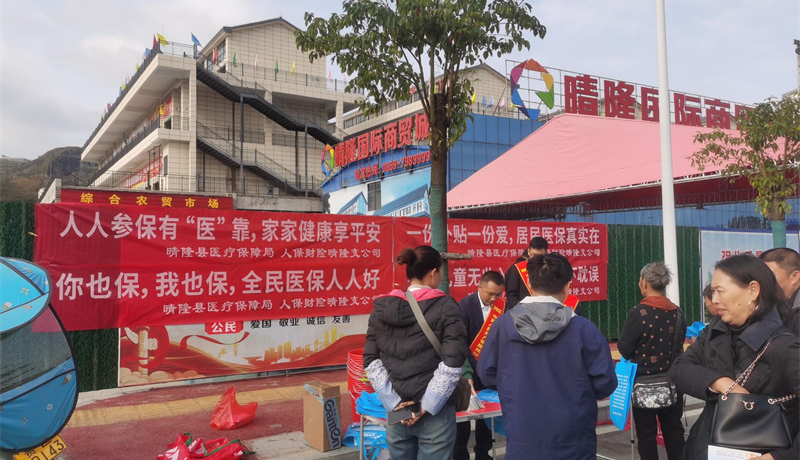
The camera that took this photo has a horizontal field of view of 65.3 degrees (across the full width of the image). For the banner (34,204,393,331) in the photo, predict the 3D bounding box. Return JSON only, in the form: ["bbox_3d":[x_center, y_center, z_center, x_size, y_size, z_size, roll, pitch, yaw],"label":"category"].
[{"bbox_3d":[-1.962,0.428,7.607,4.340,1.310,0.060,2,-3,-31],"label":"banner"}]

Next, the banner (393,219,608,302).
[{"bbox_3d":[1.798,0.522,9.833,4.350,1.300,0.060,2,-3,-31],"label":"banner"}]

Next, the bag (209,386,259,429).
[{"bbox_3d":[-1.440,1.551,5.465,0.400,0.300,0.280,1,-3,-15],"label":"bag"}]

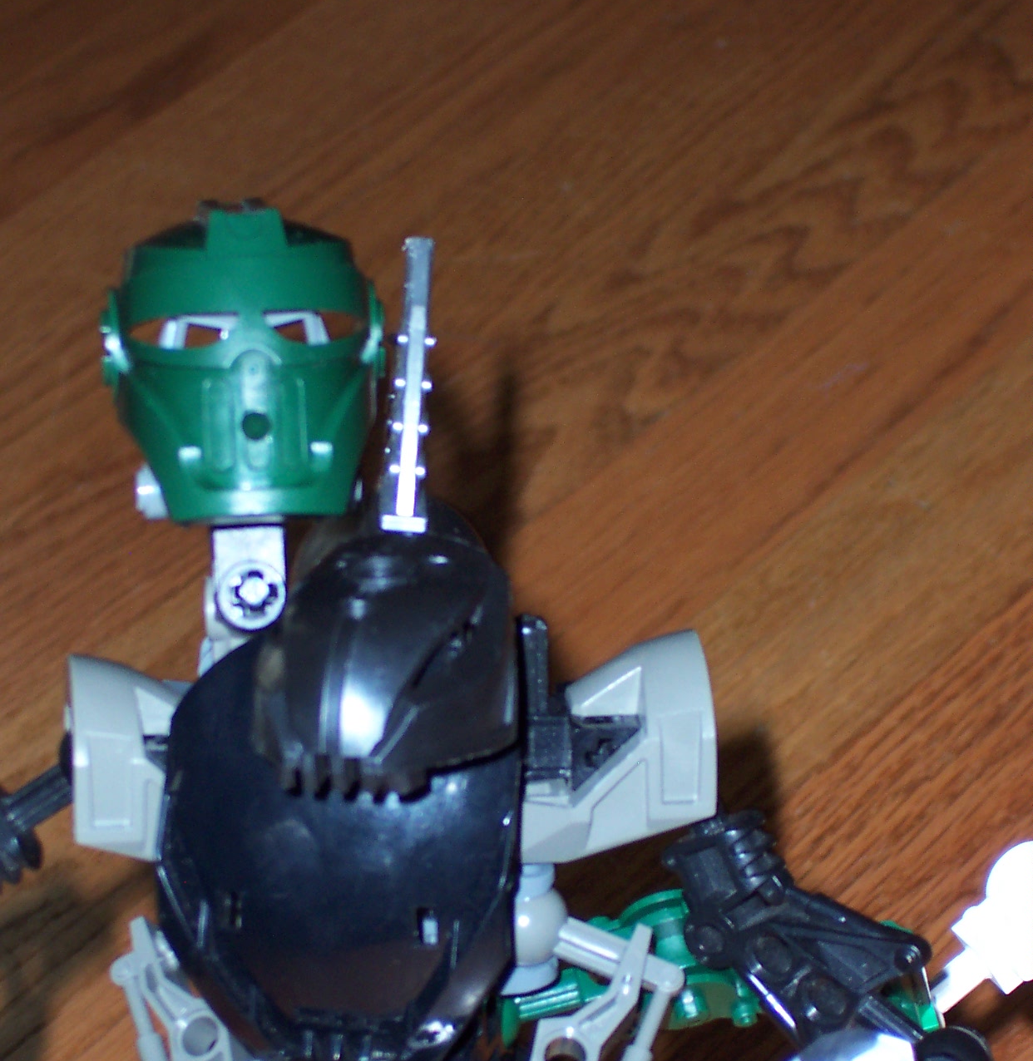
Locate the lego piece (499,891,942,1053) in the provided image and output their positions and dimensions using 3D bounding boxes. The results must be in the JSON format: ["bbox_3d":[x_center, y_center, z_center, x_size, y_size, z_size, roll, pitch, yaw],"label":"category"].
[{"bbox_3d":[0.026,0.056,0.730,0.056,0.019,0.020,0,12,0],"label":"lego piece"}]

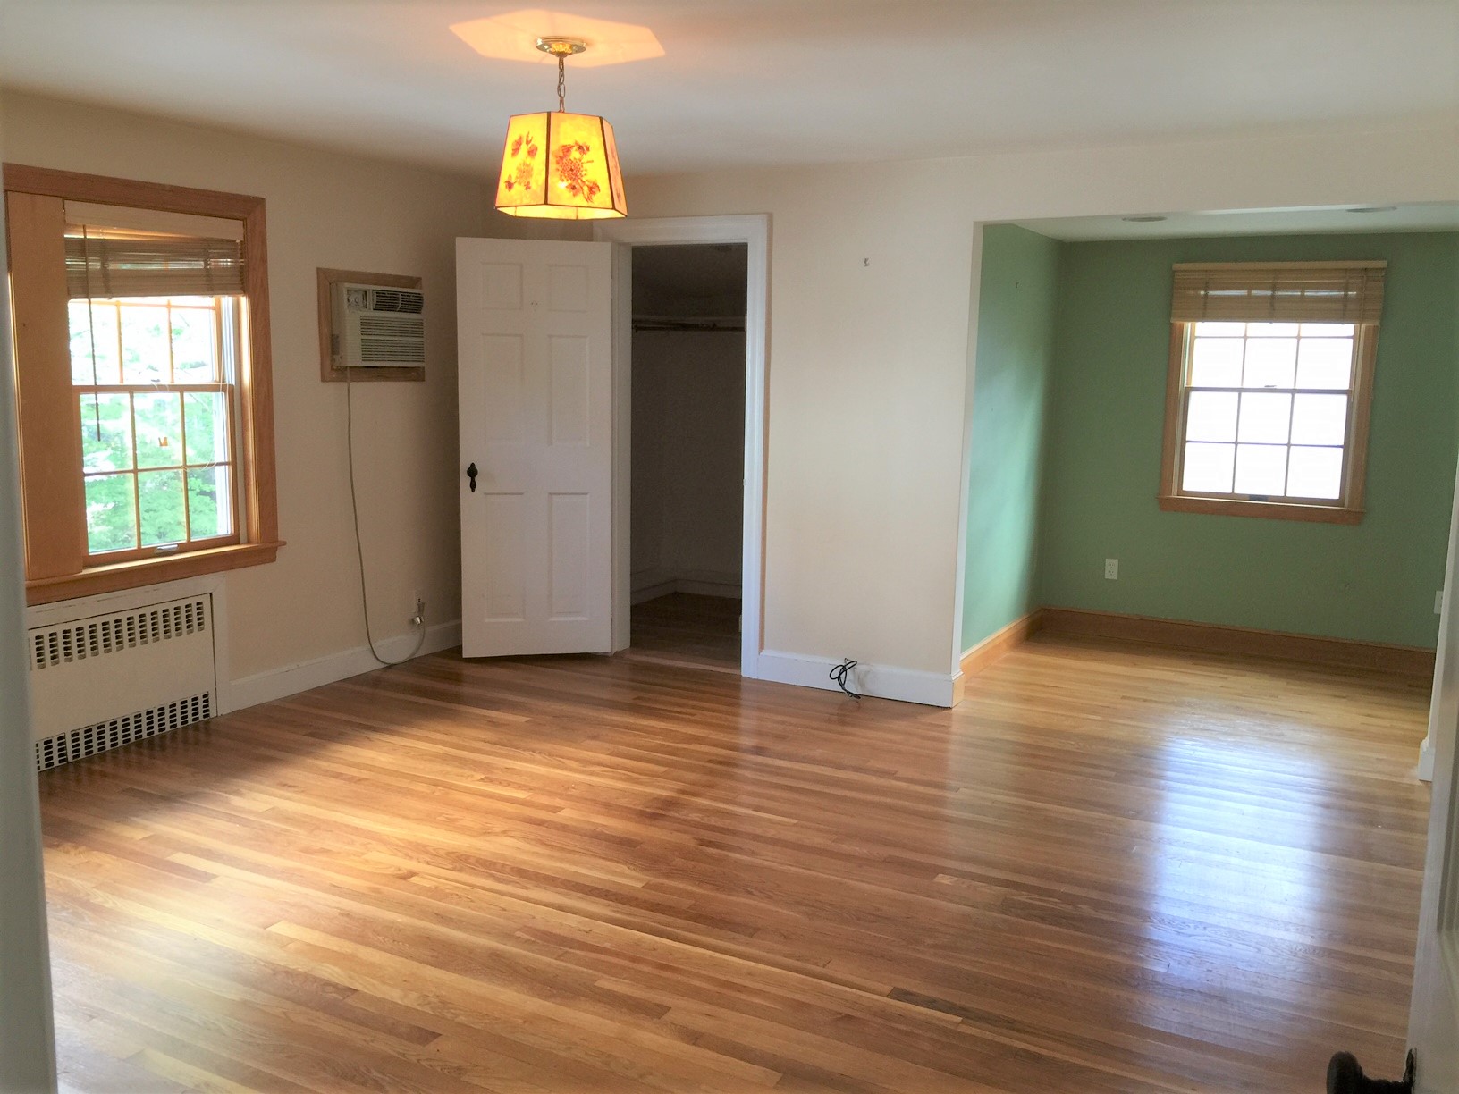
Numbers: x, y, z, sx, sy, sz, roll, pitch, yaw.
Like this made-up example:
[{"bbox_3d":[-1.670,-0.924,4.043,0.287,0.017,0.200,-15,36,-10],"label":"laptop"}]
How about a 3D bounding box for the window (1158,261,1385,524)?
[{"bbox_3d":[2.680,-0.771,6.107,0.968,1.261,0.140,6,10,29],"label":"window"}]

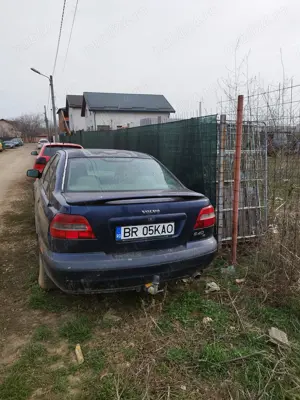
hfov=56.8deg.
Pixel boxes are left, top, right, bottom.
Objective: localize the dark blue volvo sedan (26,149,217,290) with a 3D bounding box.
[{"bbox_3d":[-0.825,-0.073,4.285,1.740,1.420,4.480,-3,12,-22],"label":"dark blue volvo sedan"}]

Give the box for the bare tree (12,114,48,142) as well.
[{"bbox_3d":[-32.157,-19.267,74.000,8.800,8.000,7.500,-5,13,-22],"label":"bare tree"}]

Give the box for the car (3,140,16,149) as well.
[{"bbox_3d":[-25.748,-10.171,51.000,1.740,1.450,4.300,-4,13,-21],"label":"car"}]

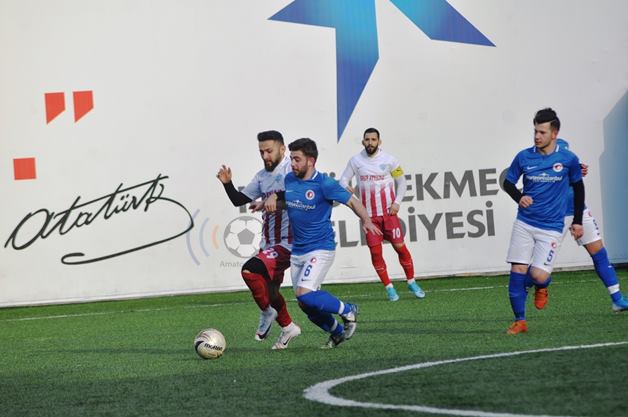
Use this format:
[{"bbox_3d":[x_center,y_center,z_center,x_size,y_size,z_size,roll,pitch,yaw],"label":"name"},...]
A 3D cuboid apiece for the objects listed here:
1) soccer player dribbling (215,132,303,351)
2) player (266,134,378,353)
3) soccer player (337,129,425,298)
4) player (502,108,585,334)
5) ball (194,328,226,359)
[{"bbox_3d":[-0.420,0.236,41.200,0.660,1.660,0.720,-3,0,41],"label":"soccer player dribbling"},{"bbox_3d":[0.041,0.260,40.700,0.820,1.580,0.720,-4,0,-42],"label":"player"},{"bbox_3d":[0.700,0.060,55.300,0.760,1.730,0.500,-3,0,7],"label":"soccer player"},{"bbox_3d":[1.765,0.100,42.200,0.600,1.730,0.620,-3,0,19],"label":"player"},{"bbox_3d":[-0.737,0.964,39.000,0.220,0.220,0.220,-3,0,0],"label":"ball"}]

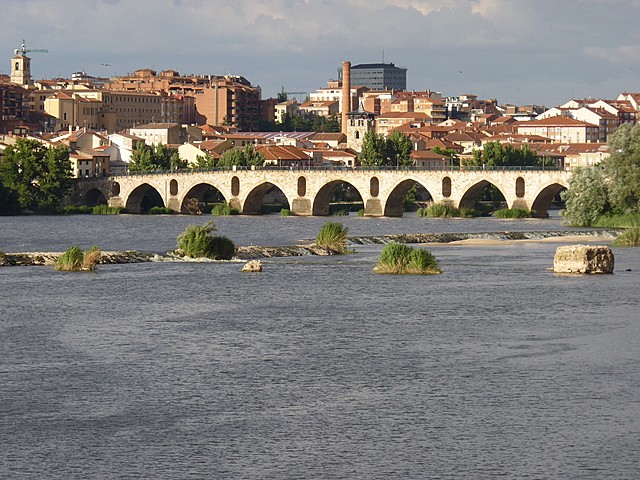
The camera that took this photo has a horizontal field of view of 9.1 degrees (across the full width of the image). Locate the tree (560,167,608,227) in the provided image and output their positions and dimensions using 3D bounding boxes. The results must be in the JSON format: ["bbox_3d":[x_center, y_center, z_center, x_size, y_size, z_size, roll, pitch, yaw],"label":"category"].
[{"bbox_3d":[40.031,-6.584,610.000,7.300,9.100,7.000,0,1,0],"label":"tree"}]

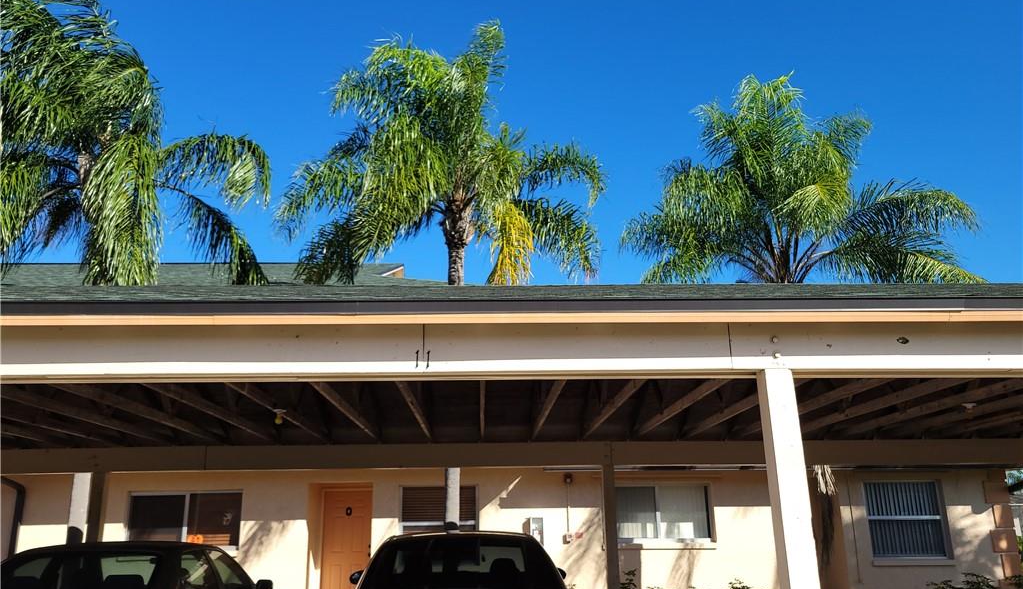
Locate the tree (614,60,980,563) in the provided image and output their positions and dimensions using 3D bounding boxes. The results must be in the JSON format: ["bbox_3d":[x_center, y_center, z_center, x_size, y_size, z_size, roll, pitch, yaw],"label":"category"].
[{"bbox_3d":[4.633,0.438,11.858,5.727,8.830,5.200,0,-17,-2],"label":"tree"}]

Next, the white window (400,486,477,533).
[{"bbox_3d":[-1.220,3.883,12.925,1.322,1.272,0.100,0,-17,-2],"label":"white window"}]

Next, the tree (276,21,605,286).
[{"bbox_3d":[-1.088,-0.005,11.786,5.189,9.780,5.000,0,-17,-2],"label":"tree"}]

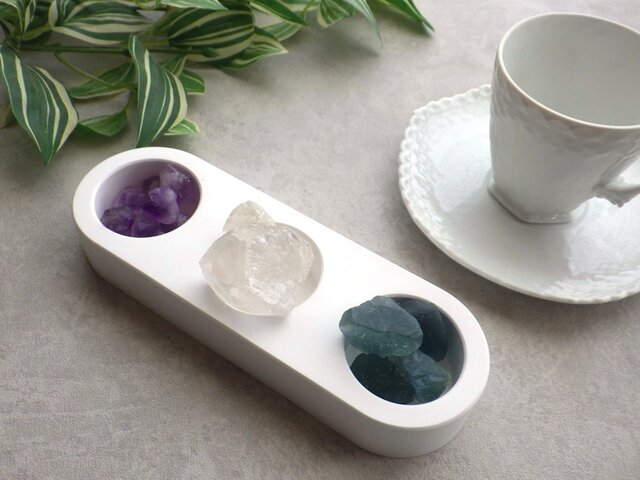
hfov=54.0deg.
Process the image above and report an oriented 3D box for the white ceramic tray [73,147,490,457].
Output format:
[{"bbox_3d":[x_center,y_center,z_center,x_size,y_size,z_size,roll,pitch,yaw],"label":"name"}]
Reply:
[{"bbox_3d":[-0.022,0.019,0.265,0.190,0.029,0.062,29,55,18],"label":"white ceramic tray"}]

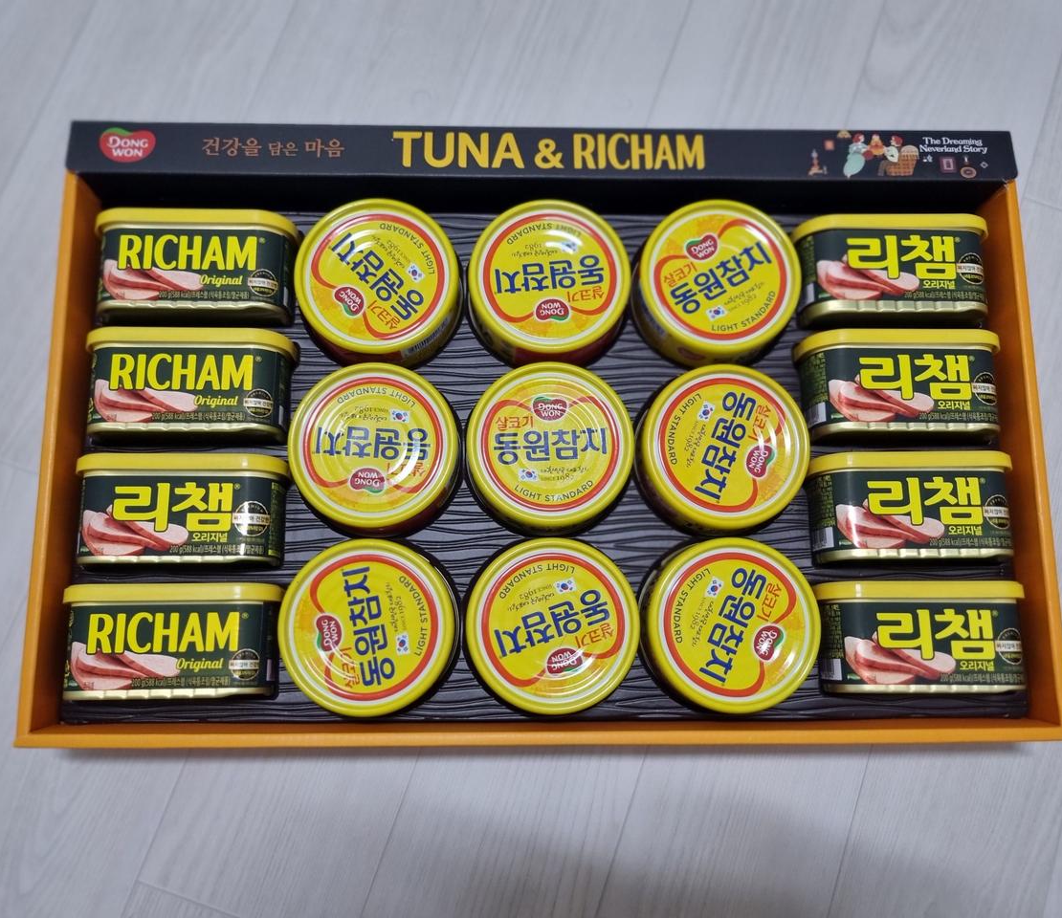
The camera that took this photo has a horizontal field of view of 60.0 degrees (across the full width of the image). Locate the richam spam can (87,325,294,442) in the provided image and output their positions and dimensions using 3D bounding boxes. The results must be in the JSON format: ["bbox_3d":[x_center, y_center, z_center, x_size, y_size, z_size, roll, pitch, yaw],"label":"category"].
[{"bbox_3d":[-0.181,-0.036,0.493,0.102,0.056,0.053,0,81,-1],"label":"richam spam can"}]

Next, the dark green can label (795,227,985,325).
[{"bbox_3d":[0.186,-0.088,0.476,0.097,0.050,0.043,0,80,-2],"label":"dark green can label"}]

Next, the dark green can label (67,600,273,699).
[{"bbox_3d":[-0.177,0.094,0.462,0.099,0.049,0.048,1,80,-2],"label":"dark green can label"}]

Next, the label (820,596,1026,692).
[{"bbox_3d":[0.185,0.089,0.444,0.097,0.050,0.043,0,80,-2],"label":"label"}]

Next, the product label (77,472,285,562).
[{"bbox_3d":[-0.177,0.032,0.473,0.099,0.049,0.048,1,80,-2],"label":"product label"}]

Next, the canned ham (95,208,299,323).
[{"bbox_3d":[-0.178,-0.099,0.499,0.102,0.053,0.055,1,80,-2],"label":"canned ham"}]

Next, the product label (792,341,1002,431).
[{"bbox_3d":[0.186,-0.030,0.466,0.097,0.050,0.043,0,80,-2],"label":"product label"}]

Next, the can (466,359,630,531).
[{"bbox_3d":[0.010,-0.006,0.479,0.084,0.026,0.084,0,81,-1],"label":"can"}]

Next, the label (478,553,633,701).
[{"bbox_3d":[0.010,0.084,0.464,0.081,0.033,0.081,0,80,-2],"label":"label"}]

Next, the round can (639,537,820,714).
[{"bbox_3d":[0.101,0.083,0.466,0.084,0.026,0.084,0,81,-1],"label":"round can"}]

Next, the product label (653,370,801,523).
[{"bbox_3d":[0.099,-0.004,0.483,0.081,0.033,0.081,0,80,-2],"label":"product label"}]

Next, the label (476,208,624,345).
[{"bbox_3d":[0.010,-0.096,0.487,0.076,0.009,0.076,-12,81,-3],"label":"label"}]

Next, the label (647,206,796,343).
[{"bbox_3d":[0.100,-0.096,0.488,0.076,0.009,0.076,-19,81,-4],"label":"label"}]

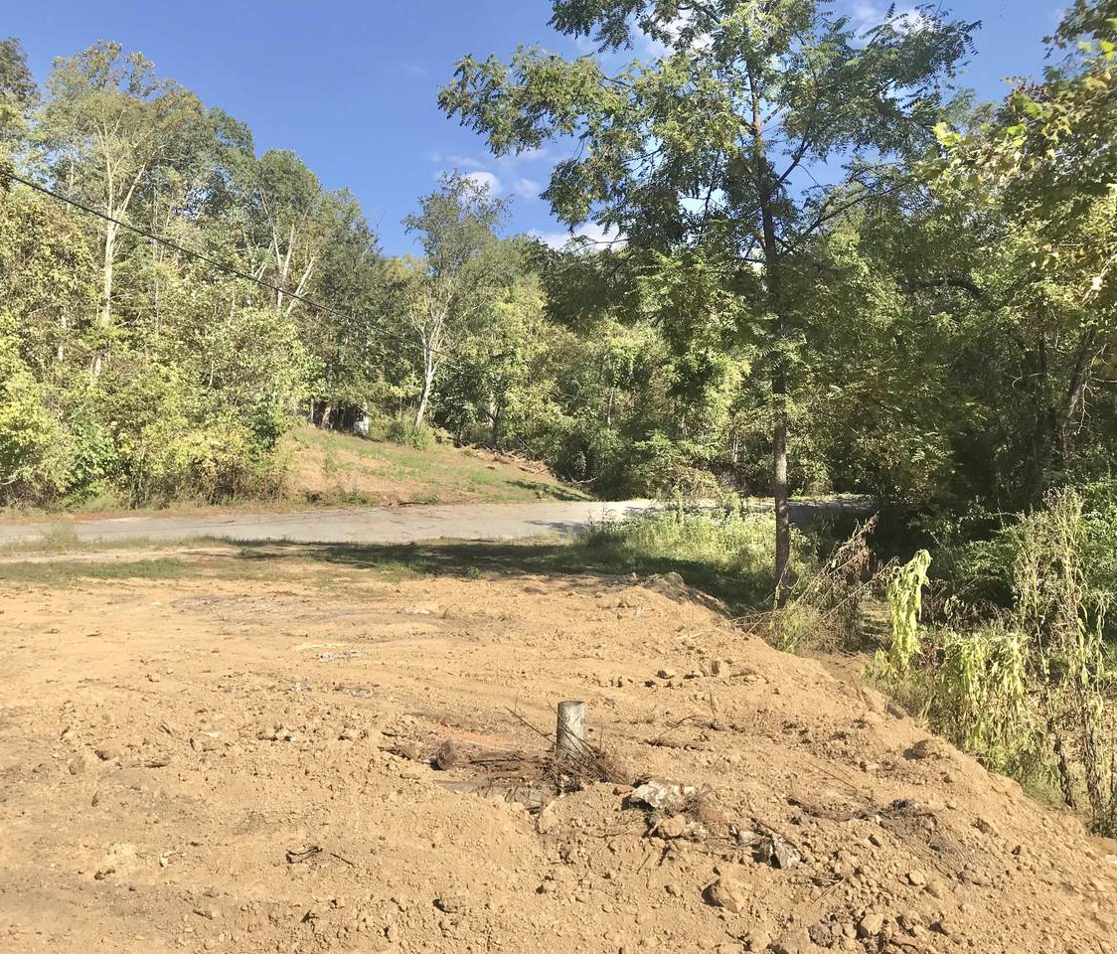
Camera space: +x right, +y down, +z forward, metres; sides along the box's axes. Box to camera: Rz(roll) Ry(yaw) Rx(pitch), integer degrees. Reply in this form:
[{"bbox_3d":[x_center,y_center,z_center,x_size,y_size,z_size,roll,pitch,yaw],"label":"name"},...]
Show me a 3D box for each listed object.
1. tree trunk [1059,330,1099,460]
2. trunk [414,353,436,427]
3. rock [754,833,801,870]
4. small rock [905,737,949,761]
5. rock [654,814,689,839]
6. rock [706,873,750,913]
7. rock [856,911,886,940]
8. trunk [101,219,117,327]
[{"bbox_3d":[9.118,-1.434,18.000,0.250,2.300,0.250,14,0,0],"label":"tree trunk"},{"bbox_3d":[-5.586,-3.634,43.000,0.420,3.150,0.400,10,0,0],"label":"trunk"},{"bbox_3d":[0.926,1.582,4.350,0.195,0.110,0.140,0,0,0],"label":"rock"},{"bbox_3d":[2.171,1.598,6.050,0.250,0.100,0.190,0,0,0],"label":"small rock"},{"bbox_3d":[0.513,1.589,4.680,0.145,0.090,0.120,0,0,0],"label":"rock"},{"bbox_3d":[0.650,1.597,3.950,0.165,0.105,0.145,0,0,0],"label":"rock"},{"bbox_3d":[1.124,1.610,3.700,0.100,0.075,0.090,0,0,0],"label":"rock"},{"bbox_3d":[-19.623,-8.931,45.000,0.360,4.700,0.360,3,0,0],"label":"trunk"}]

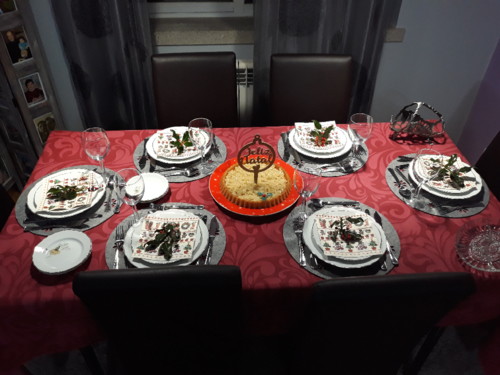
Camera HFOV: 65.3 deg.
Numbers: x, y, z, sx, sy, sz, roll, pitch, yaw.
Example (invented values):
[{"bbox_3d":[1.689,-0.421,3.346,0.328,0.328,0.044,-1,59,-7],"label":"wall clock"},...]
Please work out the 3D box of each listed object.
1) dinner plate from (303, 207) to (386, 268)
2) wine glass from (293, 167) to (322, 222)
[{"bbox_3d":[0.304,0.162,1.256,0.266,0.028,0.266,0,40,0],"label":"dinner plate"},{"bbox_3d":[0.187,0.024,1.293,0.090,0.195,0.090,-1,40,-2],"label":"wine glass"}]

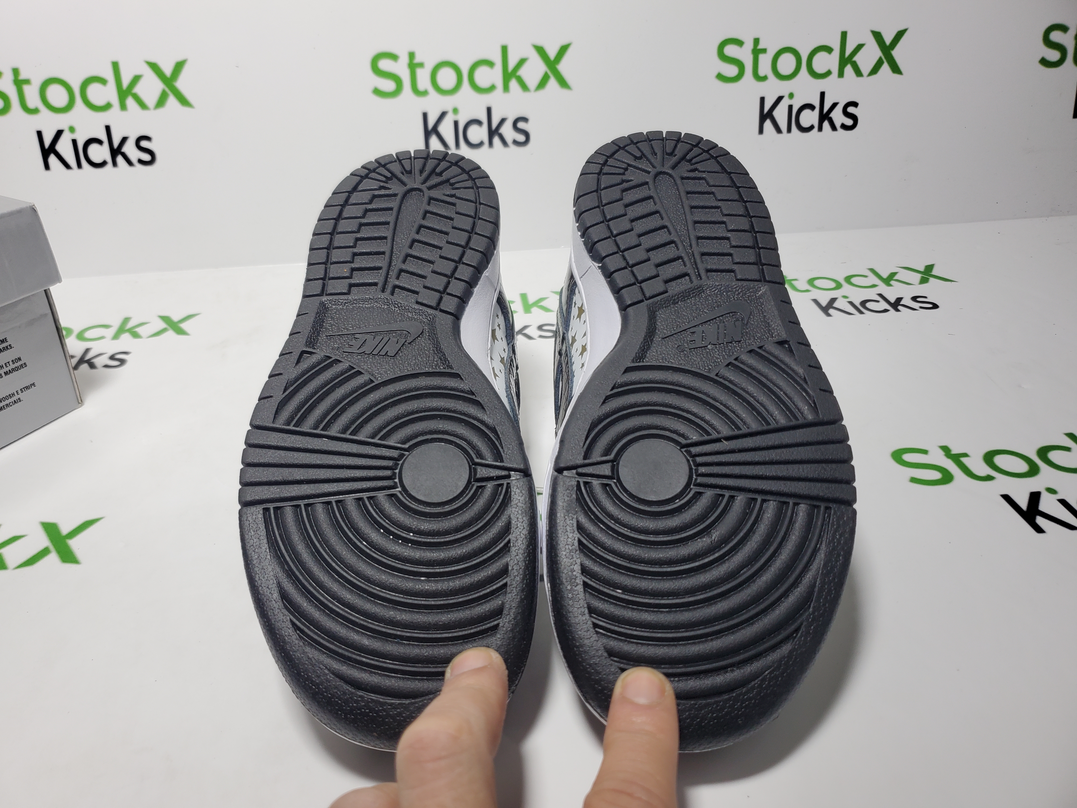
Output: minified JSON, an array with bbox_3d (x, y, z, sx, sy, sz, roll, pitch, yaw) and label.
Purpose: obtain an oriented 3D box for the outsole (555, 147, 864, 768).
[{"bbox_3d":[0.063,0.014,0.378,0.112,0.118,0.289,-2,57,3],"label":"outsole"}]

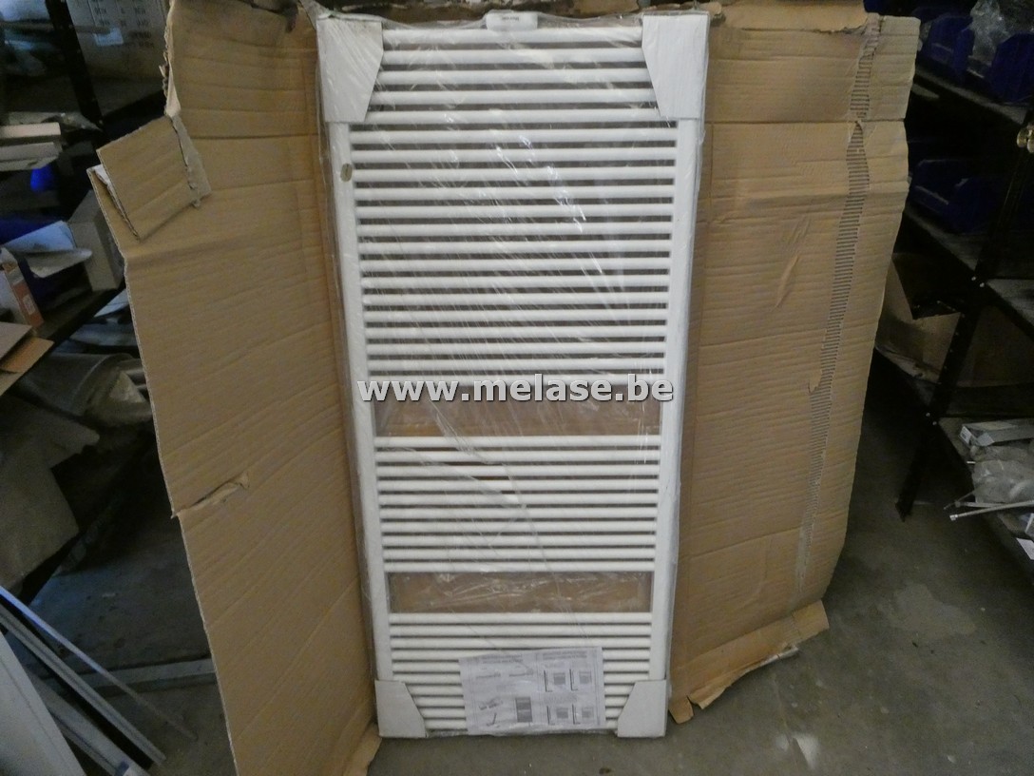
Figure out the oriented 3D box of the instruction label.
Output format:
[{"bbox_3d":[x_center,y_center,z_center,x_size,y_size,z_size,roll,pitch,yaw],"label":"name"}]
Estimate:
[{"bbox_3d":[0.035,0.640,1.506,0.297,0.207,0.008,-4,18,3],"label":"instruction label"}]

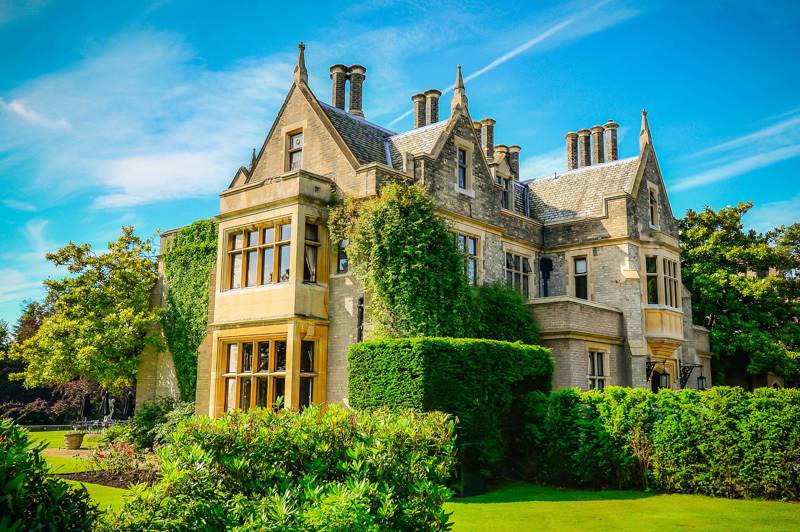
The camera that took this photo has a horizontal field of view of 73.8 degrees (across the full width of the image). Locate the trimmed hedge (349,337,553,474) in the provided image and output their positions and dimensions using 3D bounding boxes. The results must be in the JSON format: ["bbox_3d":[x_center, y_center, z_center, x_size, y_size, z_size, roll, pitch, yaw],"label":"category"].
[{"bbox_3d":[1.025,2.595,9.906,3.461,2.233,1.987,11,-15,-40],"label":"trimmed hedge"}]

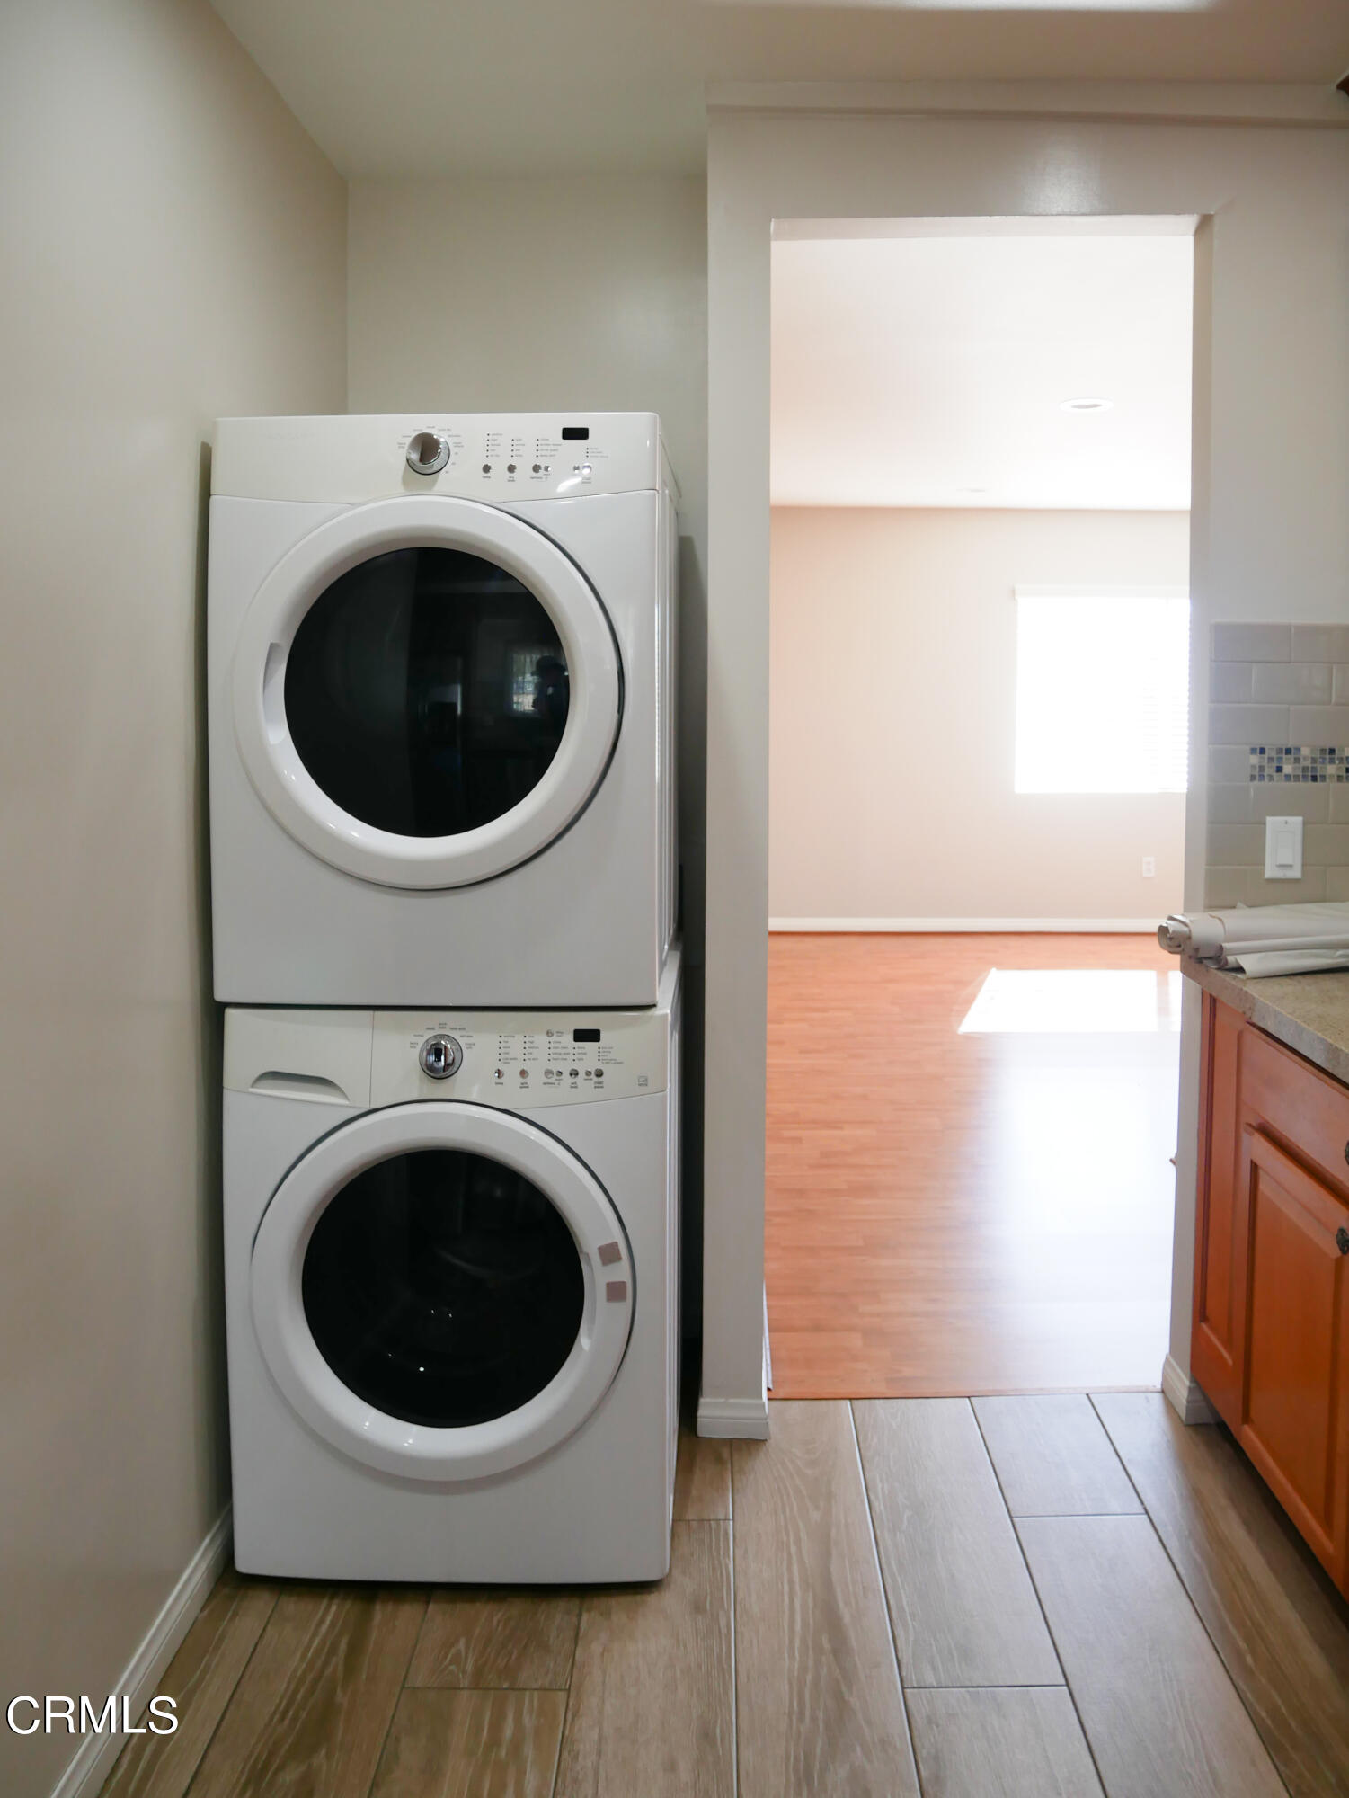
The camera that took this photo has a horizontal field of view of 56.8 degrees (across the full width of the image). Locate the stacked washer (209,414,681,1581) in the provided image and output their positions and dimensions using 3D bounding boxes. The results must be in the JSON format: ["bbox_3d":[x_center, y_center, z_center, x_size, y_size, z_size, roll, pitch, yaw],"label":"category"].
[{"bbox_3d":[-0.345,0.157,2.290,0.700,1.840,0.770,0,5,2],"label":"stacked washer"}]

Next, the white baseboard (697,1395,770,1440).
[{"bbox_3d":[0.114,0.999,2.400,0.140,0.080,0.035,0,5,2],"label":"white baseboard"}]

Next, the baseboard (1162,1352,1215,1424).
[{"bbox_3d":[1.022,0.972,2.480,0.055,0.078,0.120,0,5,2],"label":"baseboard"}]

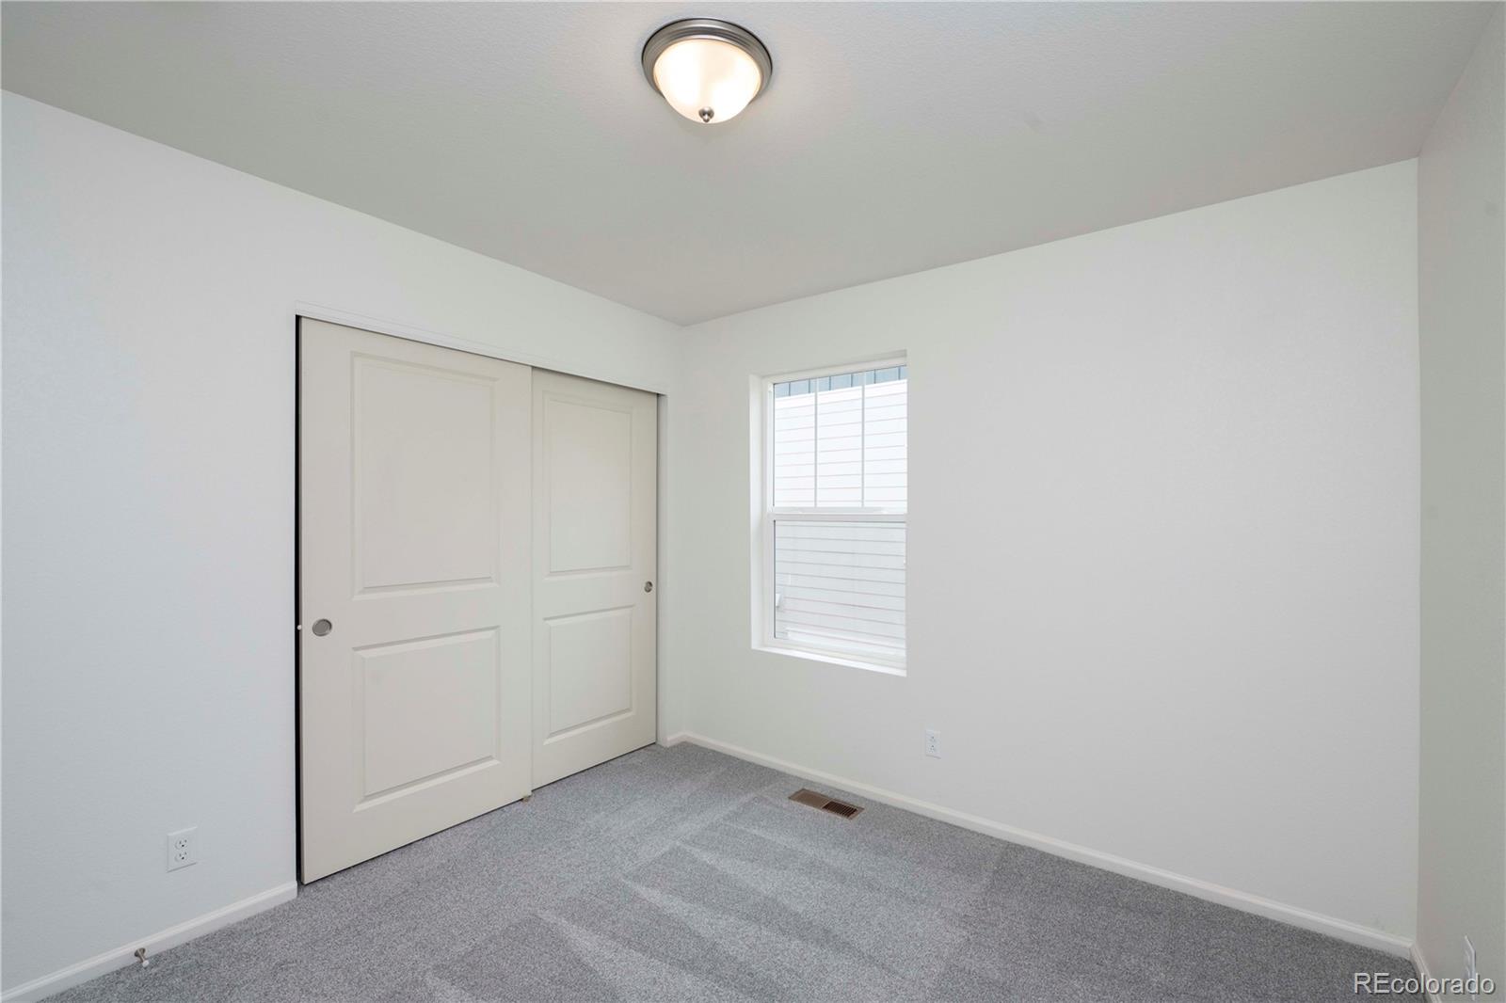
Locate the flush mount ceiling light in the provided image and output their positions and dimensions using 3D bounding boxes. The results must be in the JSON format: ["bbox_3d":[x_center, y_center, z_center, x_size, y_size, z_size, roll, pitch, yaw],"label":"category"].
[{"bbox_3d":[-0.112,-0.995,1.533,0.320,0.138,0.320,0,0,0],"label":"flush mount ceiling light"}]

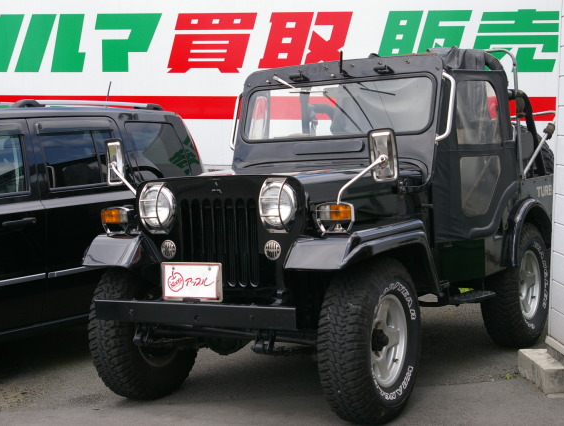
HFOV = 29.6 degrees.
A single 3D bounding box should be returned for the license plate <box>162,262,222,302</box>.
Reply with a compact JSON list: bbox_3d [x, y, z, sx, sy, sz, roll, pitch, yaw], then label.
[{"bbox_3d":[-0.403,0.314,4.786,0.333,0.173,0.015,-1,3,31],"label":"license plate"}]

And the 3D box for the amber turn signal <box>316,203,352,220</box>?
[{"bbox_3d":[0.237,-0.005,4.689,0.167,0.079,0.076,-1,3,31],"label":"amber turn signal"}]

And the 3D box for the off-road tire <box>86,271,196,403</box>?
[{"bbox_3d":[-0.708,0.597,5.559,0.242,0.752,0.757,-1,3,28],"label":"off-road tire"}]

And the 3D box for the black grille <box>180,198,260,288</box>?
[{"bbox_3d":[-0.283,0.138,4.996,0.434,0.414,0.061,-1,3,31],"label":"black grille"}]

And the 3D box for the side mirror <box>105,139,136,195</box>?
[{"bbox_3d":[-0.862,-0.254,5.514,0.151,0.242,0.061,0,4,43],"label":"side mirror"}]

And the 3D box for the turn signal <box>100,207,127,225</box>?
[{"bbox_3d":[-0.821,0.013,5.316,0.167,0.077,0.076,-1,3,31],"label":"turn signal"}]

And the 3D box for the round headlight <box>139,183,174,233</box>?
[{"bbox_3d":[-0.607,-0.029,5.133,0.207,0.227,0.111,-1,3,31],"label":"round headlight"}]

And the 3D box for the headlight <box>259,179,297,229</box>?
[{"bbox_3d":[-0.020,-0.038,4.785,0.207,0.227,0.111,-1,3,31],"label":"headlight"}]

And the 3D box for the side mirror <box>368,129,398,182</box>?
[{"bbox_3d":[0.450,-0.258,4.737,0.141,0.242,0.056,-2,3,13],"label":"side mirror"}]

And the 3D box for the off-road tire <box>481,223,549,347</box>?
[{"bbox_3d":[1.459,0.448,6.649,0.242,0.752,0.757,-1,3,31],"label":"off-road tire"}]

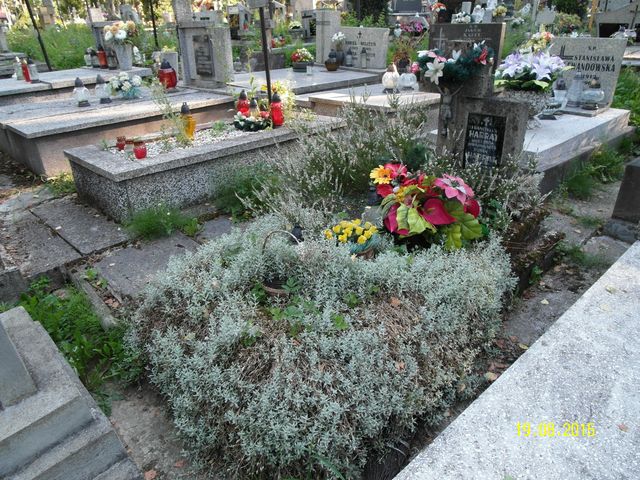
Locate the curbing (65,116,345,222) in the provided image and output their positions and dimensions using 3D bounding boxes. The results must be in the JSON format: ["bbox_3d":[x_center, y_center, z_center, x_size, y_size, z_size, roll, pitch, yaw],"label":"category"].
[{"bbox_3d":[-0.794,-0.752,3.872,0.773,0.347,2.341,23,34,37],"label":"curbing"}]

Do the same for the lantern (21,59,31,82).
[{"bbox_3d":[-3.264,-1.878,4.925,0.080,0.250,0.080,-2,27,0],"label":"lantern"}]

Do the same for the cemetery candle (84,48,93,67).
[{"bbox_3d":[-3.315,-2.604,6.325,0.102,0.237,0.102,21,34,33],"label":"cemetery candle"}]

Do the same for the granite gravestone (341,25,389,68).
[{"bbox_3d":[0.661,-2.906,6.679,0.861,0.528,0.110,22,35,34],"label":"granite gravestone"}]

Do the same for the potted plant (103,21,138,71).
[{"bbox_3d":[-3.094,-3.025,6.900,0.470,0.692,0.470,1,27,0],"label":"potted plant"}]

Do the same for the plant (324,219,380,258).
[{"bbox_3d":[0.126,0.002,1.725,0.220,0.180,0.210,-2,27,0],"label":"plant"}]

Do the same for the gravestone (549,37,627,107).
[{"bbox_3d":[2.930,-1.884,4.957,0.090,0.676,0.760,-24,35,-39],"label":"gravestone"}]

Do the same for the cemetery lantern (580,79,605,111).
[{"bbox_3d":[2.457,-1.310,3.996,0.200,0.260,0.200,-2,27,0],"label":"cemetery lantern"}]

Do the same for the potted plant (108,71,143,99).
[{"bbox_3d":[-2.128,-1.702,4.894,0.338,0.244,0.288,21,34,33],"label":"potted plant"}]

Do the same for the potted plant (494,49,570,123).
[{"bbox_3d":[1.962,-1.418,4.074,0.602,0.579,0.542,21,34,33],"label":"potted plant"}]

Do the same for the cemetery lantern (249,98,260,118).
[{"bbox_3d":[-0.598,-1.174,4.037,0.096,0.218,0.096,0,28,0],"label":"cemetery lantern"}]

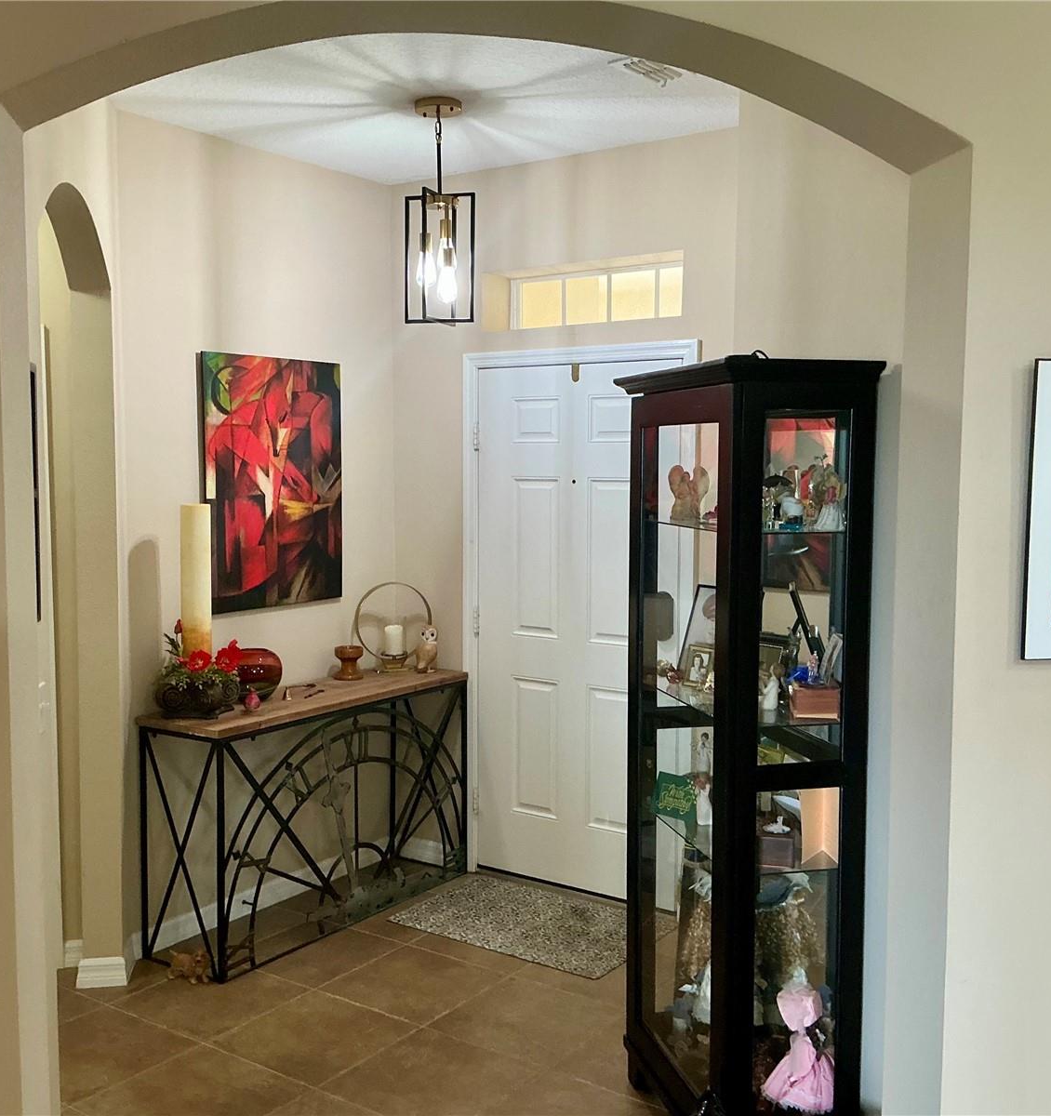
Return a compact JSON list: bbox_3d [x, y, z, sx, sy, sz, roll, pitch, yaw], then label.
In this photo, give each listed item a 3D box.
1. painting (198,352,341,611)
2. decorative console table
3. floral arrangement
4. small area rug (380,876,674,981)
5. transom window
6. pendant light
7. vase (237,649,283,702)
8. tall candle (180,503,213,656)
[{"bbox_3d":[-0.942,-0.281,4.541,0.030,0.930,0.680,3,5,35],"label":"painting"},{"bbox_3d":[-0.778,0.939,4.574,0.375,0.818,1.323,3,5,35],"label":"decorative console table"},{"bbox_3d":[-1.135,0.397,4.135,0.310,0.290,0.220,-1,4,-15],"label":"floral arrangement"},{"bbox_3d":[0.016,1.353,4.476,0.925,0.010,0.580,3,5,34],"label":"small area rug"},{"bbox_3d":[0.313,-1.007,4.715,0.884,0.222,0.070,3,5,34],"label":"transom window"},{"bbox_3d":[-0.276,-1.111,3.872,0.235,0.702,0.235,2,5,20],"label":"pendant light"},{"bbox_3d":[-0.970,0.426,4.352,0.190,0.200,0.190,-1,4,-13],"label":"vase"},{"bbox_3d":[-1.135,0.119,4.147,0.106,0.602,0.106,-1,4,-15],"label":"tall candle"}]

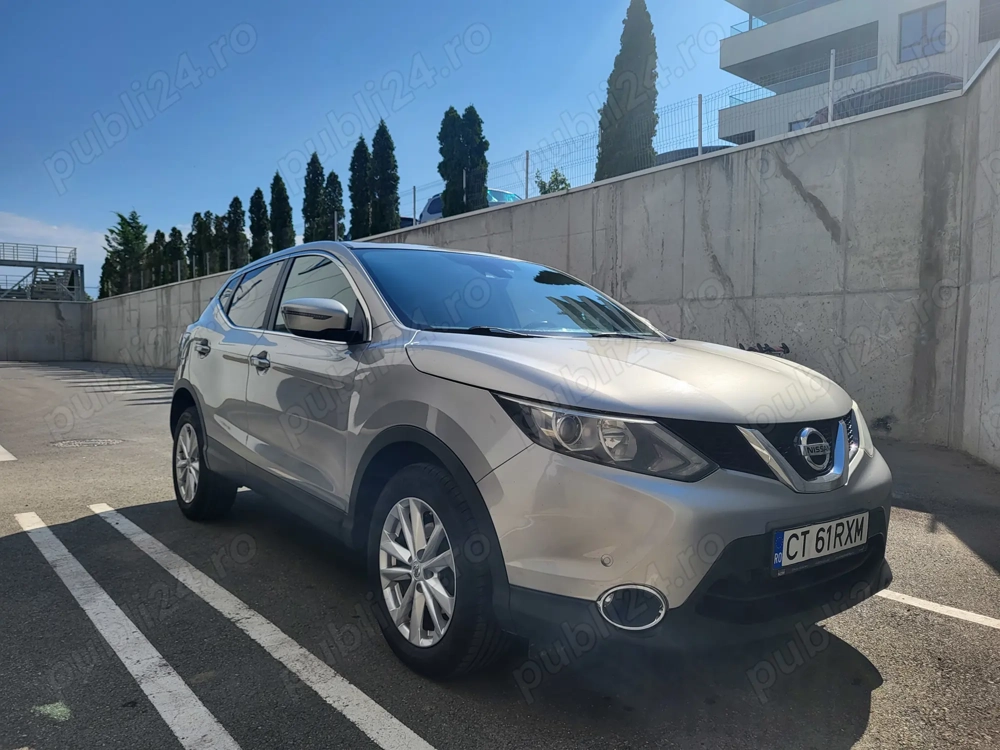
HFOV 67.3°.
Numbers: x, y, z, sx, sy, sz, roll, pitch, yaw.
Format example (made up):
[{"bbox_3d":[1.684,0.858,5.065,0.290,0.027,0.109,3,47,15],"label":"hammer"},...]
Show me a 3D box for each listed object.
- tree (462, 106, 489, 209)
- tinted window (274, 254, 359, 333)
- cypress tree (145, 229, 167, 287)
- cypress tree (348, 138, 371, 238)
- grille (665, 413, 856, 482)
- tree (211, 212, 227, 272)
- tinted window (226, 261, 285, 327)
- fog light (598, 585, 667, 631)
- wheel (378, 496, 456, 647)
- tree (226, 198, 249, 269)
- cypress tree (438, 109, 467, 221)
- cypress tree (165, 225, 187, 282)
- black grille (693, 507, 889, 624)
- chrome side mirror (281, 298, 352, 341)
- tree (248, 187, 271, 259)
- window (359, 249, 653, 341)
[{"bbox_3d":[-0.662,-5.628,20.007,0.850,3.130,0.850,1,1,0],"label":"tree"},{"bbox_3d":[-0.797,-0.366,3.404,0.060,0.467,1.042,25,-13,-35],"label":"tinted window"},{"bbox_3d":[-21.938,-7.252,47.772,1.250,4.115,1.250,0,2,-37],"label":"cypress tree"},{"bbox_3d":[-4.224,-5.495,22.727,0.726,3.443,0.726,0,2,-41],"label":"cypress tree"},{"bbox_3d":[0.907,0.221,2.316,1.040,0.205,0.190,0,2,-37],"label":"grille"},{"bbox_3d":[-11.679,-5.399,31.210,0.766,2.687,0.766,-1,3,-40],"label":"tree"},{"bbox_3d":[-1.320,-0.417,4.041,0.070,0.370,0.660,22,-11,-36],"label":"tinted window"},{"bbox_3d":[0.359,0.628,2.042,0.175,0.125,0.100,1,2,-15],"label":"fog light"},{"bbox_3d":[-0.202,0.630,2.463,0.190,0.467,0.467,0,2,-37],"label":"wheel"},{"bbox_3d":[-10.360,-5.513,29.630,0.840,3.033,0.840,-1,3,-40],"label":"tree"},{"bbox_3d":[-1.226,-5.143,18.668,0.721,3.023,0.721,1,2,0],"label":"cypress tree"},{"bbox_3d":[-19.016,-6.861,43.957,1.200,3.644,1.200,0,2,-37],"label":"cypress tree"},{"bbox_3d":[0.935,0.556,2.277,1.040,0.280,0.140,0,2,-37],"label":"black grille"},{"bbox_3d":[-0.704,-0.208,2.877,0.235,0.165,0.165,0,2,-37],"label":"chrome side mirror"},{"bbox_3d":[-10.581,-6.425,32.951,0.980,3.669,0.980,0,2,-37],"label":"tree"},{"bbox_3d":[0.094,-0.346,3.384,1.400,0.130,1.000,0,29,-37],"label":"window"}]

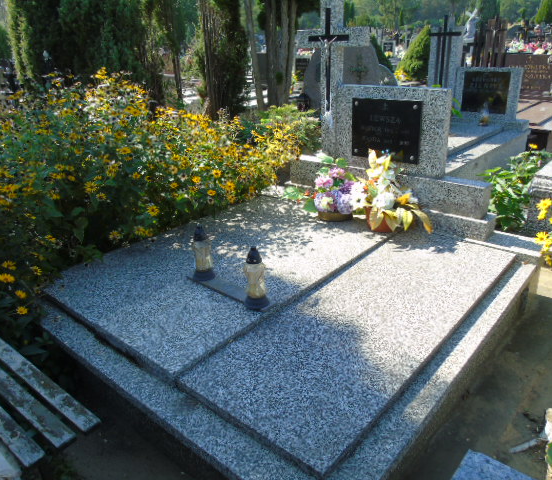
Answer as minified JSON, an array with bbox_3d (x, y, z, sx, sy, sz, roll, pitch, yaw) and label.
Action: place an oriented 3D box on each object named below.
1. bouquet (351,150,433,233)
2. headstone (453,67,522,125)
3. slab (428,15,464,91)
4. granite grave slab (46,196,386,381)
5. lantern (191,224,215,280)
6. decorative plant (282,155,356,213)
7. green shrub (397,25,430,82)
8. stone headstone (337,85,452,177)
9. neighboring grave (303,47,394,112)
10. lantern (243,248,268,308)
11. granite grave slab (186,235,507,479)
[{"bbox_3d":[0.641,-0.261,2.606,0.389,0.415,0.315,17,30,38],"label":"bouquet"},{"bbox_3d":[2.274,-1.569,4.961,0.671,0.522,0.084,17,30,38],"label":"headstone"},{"bbox_3d":[1.831,-2.028,5.079,0.361,0.802,0.042,17,30,38],"label":"slab"},{"bbox_3d":[-0.214,0.088,2.479,1.097,0.058,1.669,17,30,38],"label":"granite grave slab"},{"bbox_3d":[-0.398,0.062,2.460,0.120,0.297,0.120,-3,23,1],"label":"lantern"},{"bbox_3d":[0.318,-0.334,3.192,0.420,0.380,0.340,16,30,39],"label":"decorative plant"},{"bbox_3d":[4.221,-5.447,13.500,1.300,1.700,1.300,16,30,39],"label":"green shrub"},{"bbox_3d":[0.722,-0.710,2.963,0.773,0.503,0.088,17,30,38],"label":"stone headstone"},{"bbox_3d":[0.878,-1.751,5.600,1.300,1.200,0.200,16,30,39],"label":"neighboring grave"},{"bbox_3d":[-0.086,0.154,1.897,0.101,0.266,0.101,-2,23,1],"label":"lantern"},{"bbox_3d":[0.462,0.327,2.136,0.680,0.042,1.760,16,30,39],"label":"granite grave slab"}]

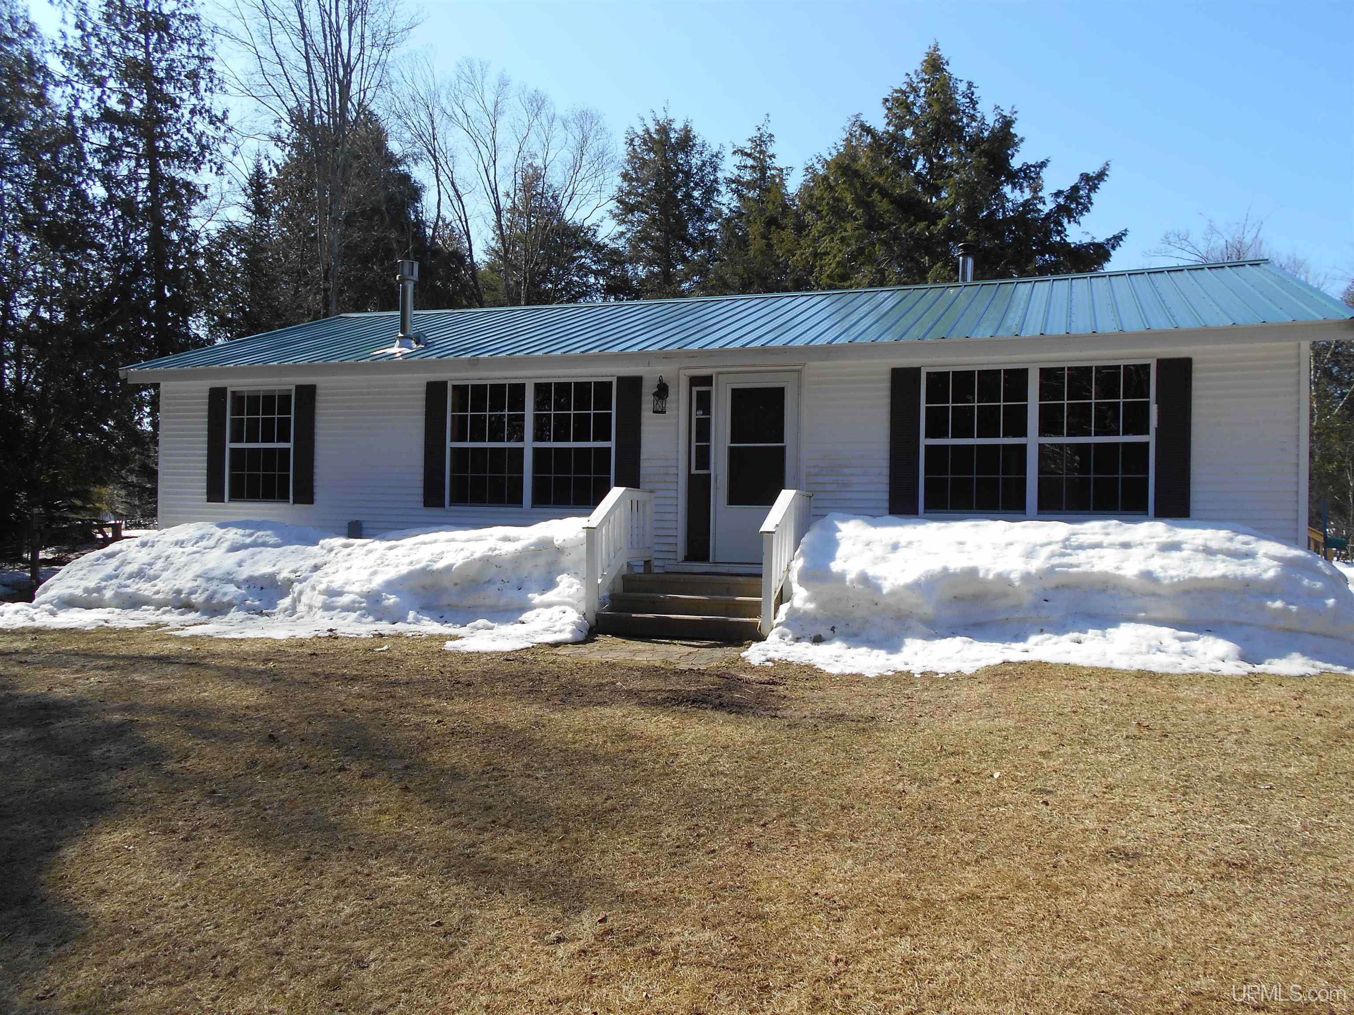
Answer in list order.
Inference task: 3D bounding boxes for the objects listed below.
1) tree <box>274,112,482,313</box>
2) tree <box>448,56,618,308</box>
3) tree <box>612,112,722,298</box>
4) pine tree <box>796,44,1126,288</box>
[{"bbox_3d":[-7.860,-4.328,25.954,5.590,11.600,5.590,1,0,-17],"label":"tree"},{"bbox_3d":[-4.777,-6.295,31.937,5.750,15.740,5.750,1,0,-9],"label":"tree"},{"bbox_3d":[-0.423,-5.219,30.945,4.020,13.720,4.020,1,0,-1],"label":"tree"},{"bbox_3d":[6.871,-4.844,24.948,8.360,13.120,7.770,1,0,15],"label":"pine tree"}]

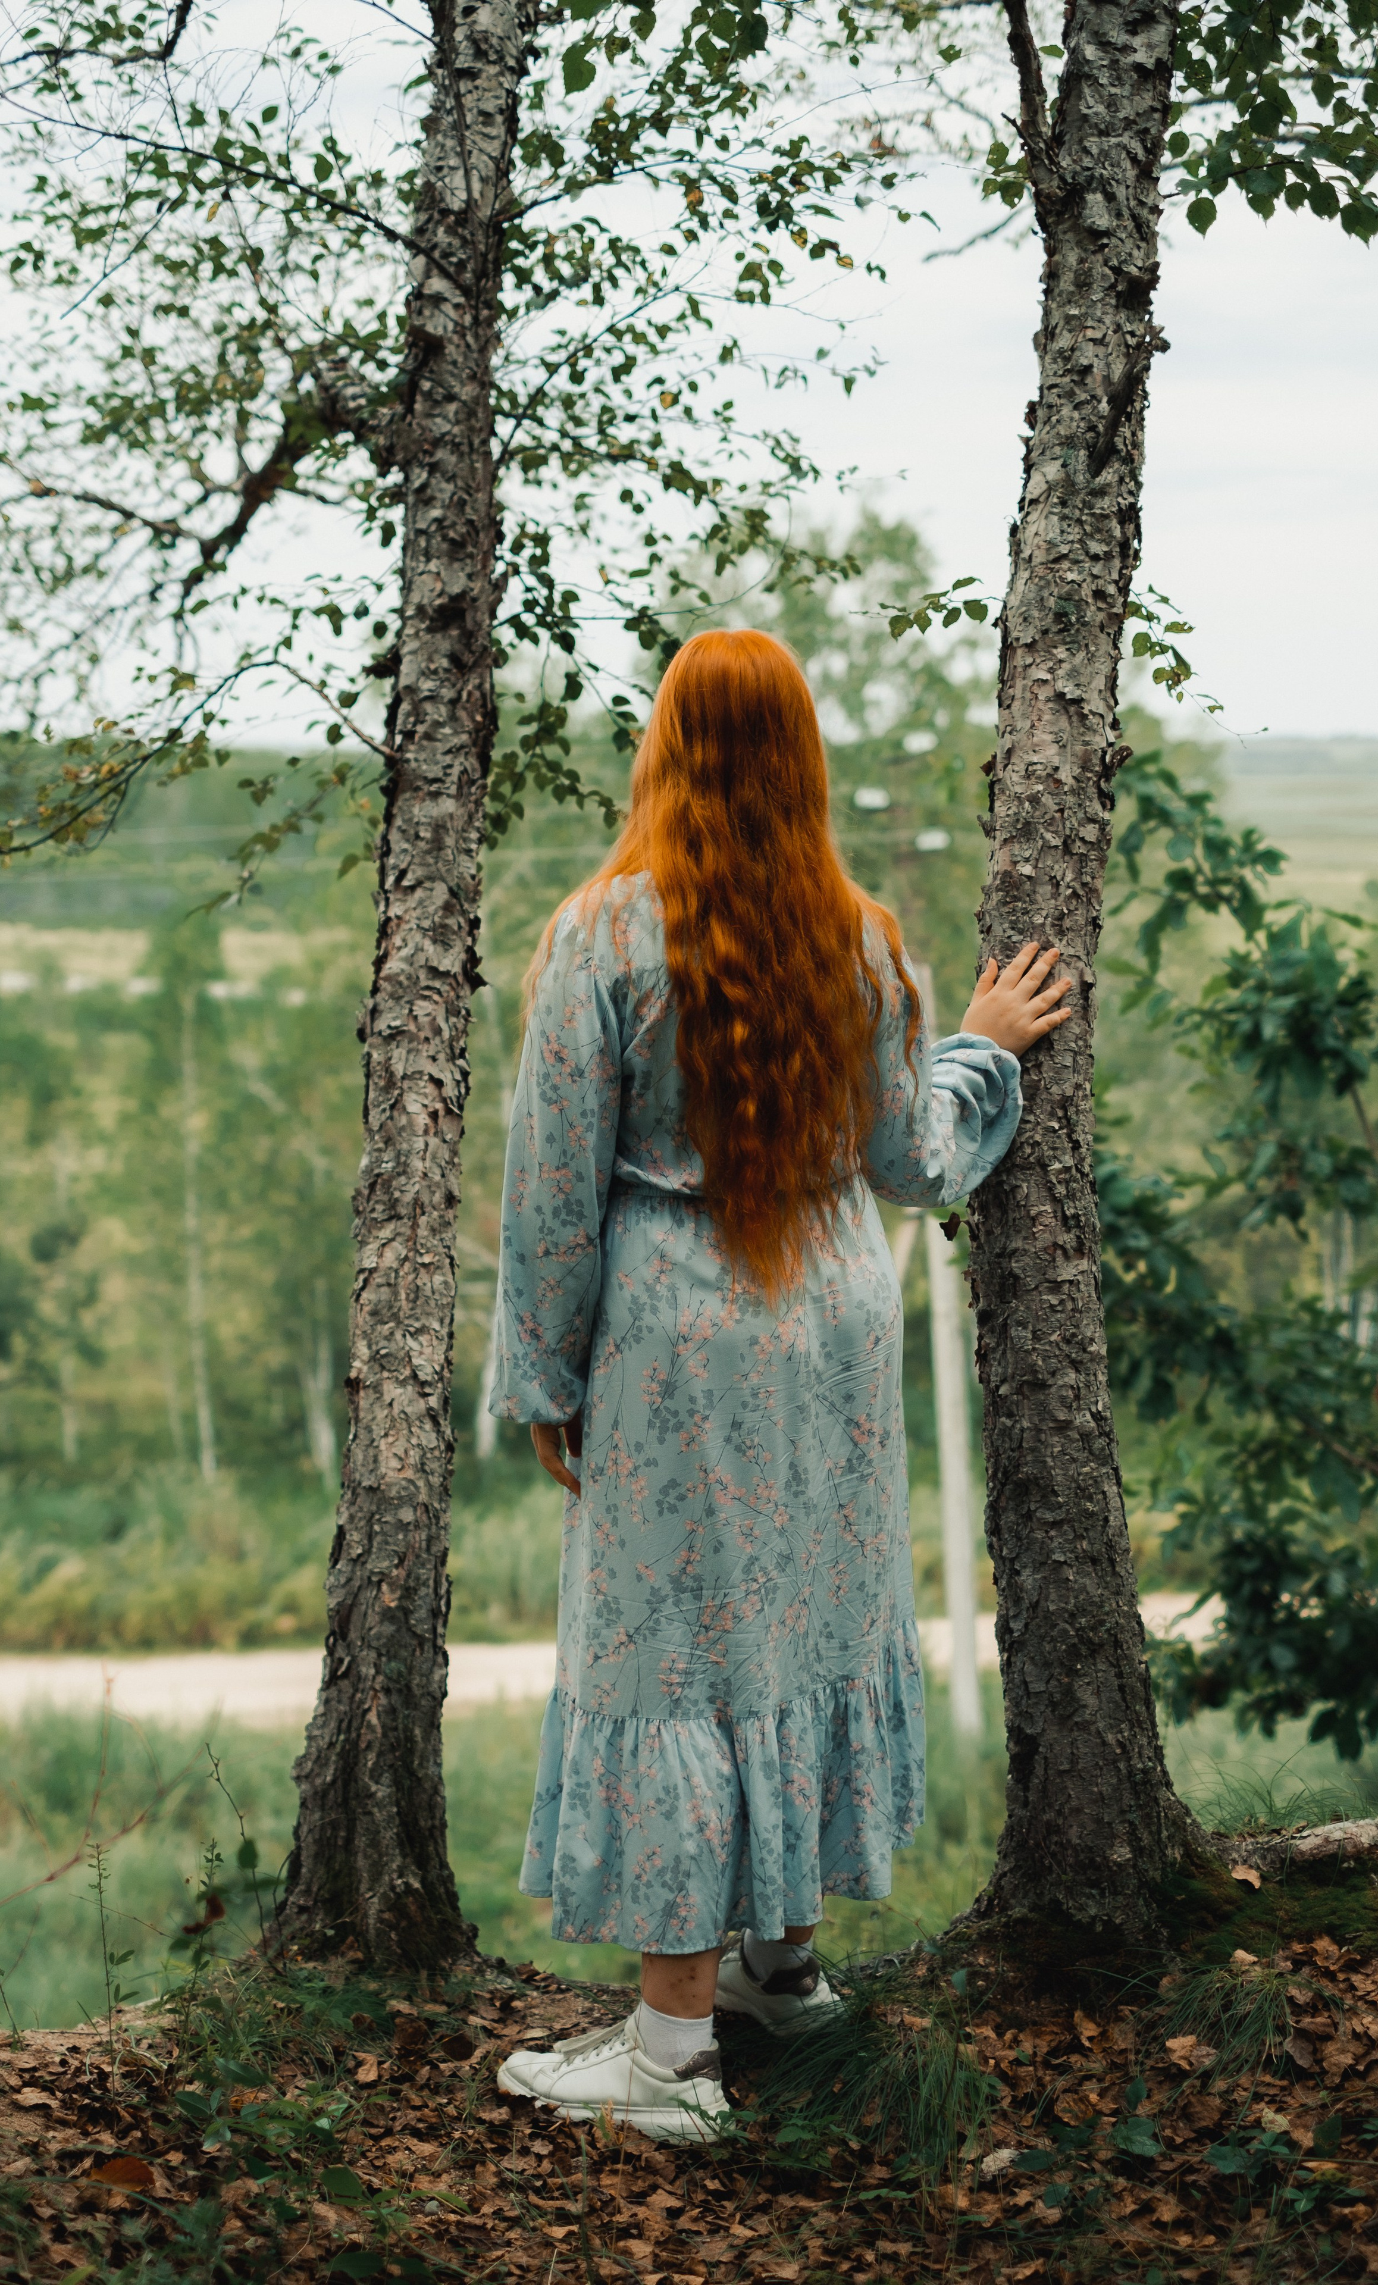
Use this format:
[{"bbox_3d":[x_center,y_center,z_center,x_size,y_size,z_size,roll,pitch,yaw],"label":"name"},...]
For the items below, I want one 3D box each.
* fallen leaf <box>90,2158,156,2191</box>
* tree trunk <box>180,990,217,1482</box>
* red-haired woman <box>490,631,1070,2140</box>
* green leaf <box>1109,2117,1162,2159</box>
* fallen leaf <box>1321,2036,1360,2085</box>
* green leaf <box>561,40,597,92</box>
[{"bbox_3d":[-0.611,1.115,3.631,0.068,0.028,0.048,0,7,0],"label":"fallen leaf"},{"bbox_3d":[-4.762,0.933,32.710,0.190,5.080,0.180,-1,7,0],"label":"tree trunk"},{"bbox_3d":[0.105,0.264,3.877,0.690,1.682,0.500,-2,7,-20],"label":"red-haired woman"},{"bbox_3d":[0.490,1.089,3.683,0.055,0.032,0.042,0,7,0],"label":"green leaf"},{"bbox_3d":[0.752,1.060,3.882,0.045,0.048,0.035,0,7,0],"label":"fallen leaf"},{"bbox_3d":[-0.121,-1.180,3.688,0.040,0.056,0.020,0,7,0],"label":"green leaf"}]

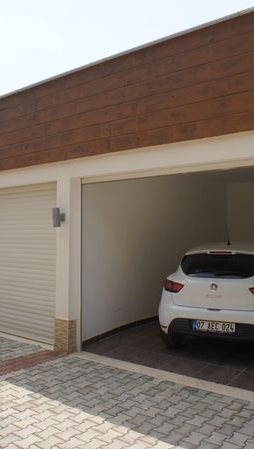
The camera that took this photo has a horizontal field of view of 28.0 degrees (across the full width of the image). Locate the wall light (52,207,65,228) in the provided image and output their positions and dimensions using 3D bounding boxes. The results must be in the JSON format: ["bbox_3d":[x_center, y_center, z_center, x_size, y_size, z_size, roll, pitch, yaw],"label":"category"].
[{"bbox_3d":[-0.892,-0.092,6.660,0.180,0.260,0.115,1,-2,-45],"label":"wall light"}]

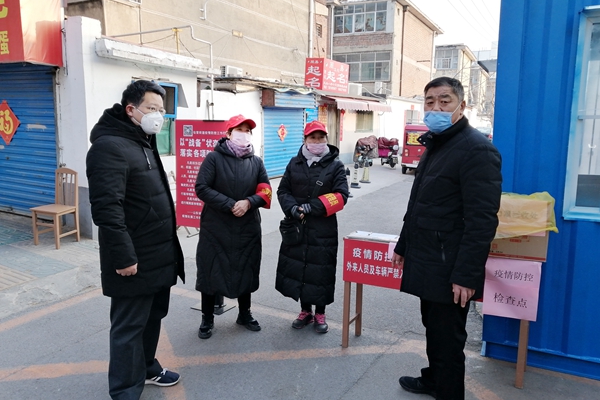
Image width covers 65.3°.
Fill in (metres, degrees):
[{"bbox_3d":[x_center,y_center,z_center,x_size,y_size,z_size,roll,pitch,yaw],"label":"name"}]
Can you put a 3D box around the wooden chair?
[{"bbox_3d":[-2.984,0.091,5.732,0.405,0.910,0.430,4,10,21],"label":"wooden chair"}]

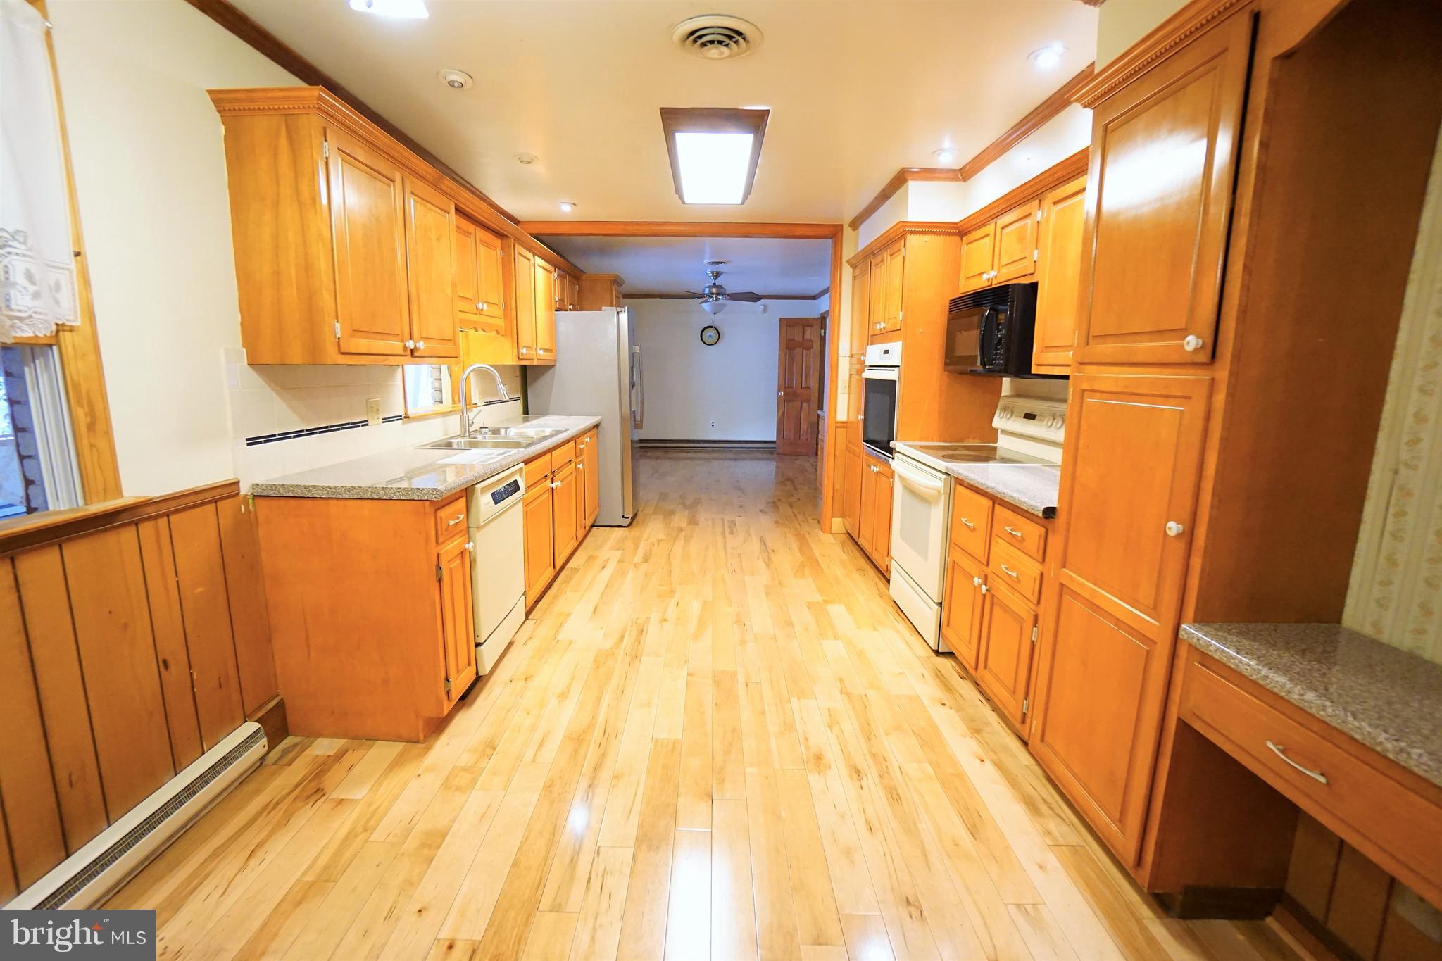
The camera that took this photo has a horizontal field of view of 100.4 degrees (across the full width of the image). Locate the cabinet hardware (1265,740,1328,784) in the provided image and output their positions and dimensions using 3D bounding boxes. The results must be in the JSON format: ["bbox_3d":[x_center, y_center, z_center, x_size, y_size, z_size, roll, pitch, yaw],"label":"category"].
[{"bbox_3d":[1.042,0.507,1.087,0.030,0.020,0.115,0,10,-1],"label":"cabinet hardware"}]

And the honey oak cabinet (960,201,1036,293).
[{"bbox_3d":[1.444,-1.095,2.864,0.326,0.337,0.812,0,10,-1],"label":"honey oak cabinet"}]

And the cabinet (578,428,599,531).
[{"bbox_3d":[-1.294,0.002,4.662,0.572,0.791,0.692,1,11,-1],"label":"cabinet"}]

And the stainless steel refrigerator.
[{"bbox_3d":[-1.153,-0.576,5.382,0.825,1.789,0.878,1,11,-1],"label":"stainless steel refrigerator"}]

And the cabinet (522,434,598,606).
[{"bbox_3d":[-1.283,0.120,3.994,0.572,0.805,1.995,1,11,-1],"label":"cabinet"}]

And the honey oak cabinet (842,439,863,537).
[{"bbox_3d":[1.272,0.090,4.521,0.594,0.713,0.528,0,10,-1],"label":"honey oak cabinet"}]

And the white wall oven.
[{"bbox_3d":[1.248,-0.513,3.795,0.552,0.673,0.746,0,10,-1],"label":"white wall oven"}]

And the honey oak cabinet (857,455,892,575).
[{"bbox_3d":[1.282,0.196,3.900,0.594,0.733,0.733,0,10,-1],"label":"honey oak cabinet"}]

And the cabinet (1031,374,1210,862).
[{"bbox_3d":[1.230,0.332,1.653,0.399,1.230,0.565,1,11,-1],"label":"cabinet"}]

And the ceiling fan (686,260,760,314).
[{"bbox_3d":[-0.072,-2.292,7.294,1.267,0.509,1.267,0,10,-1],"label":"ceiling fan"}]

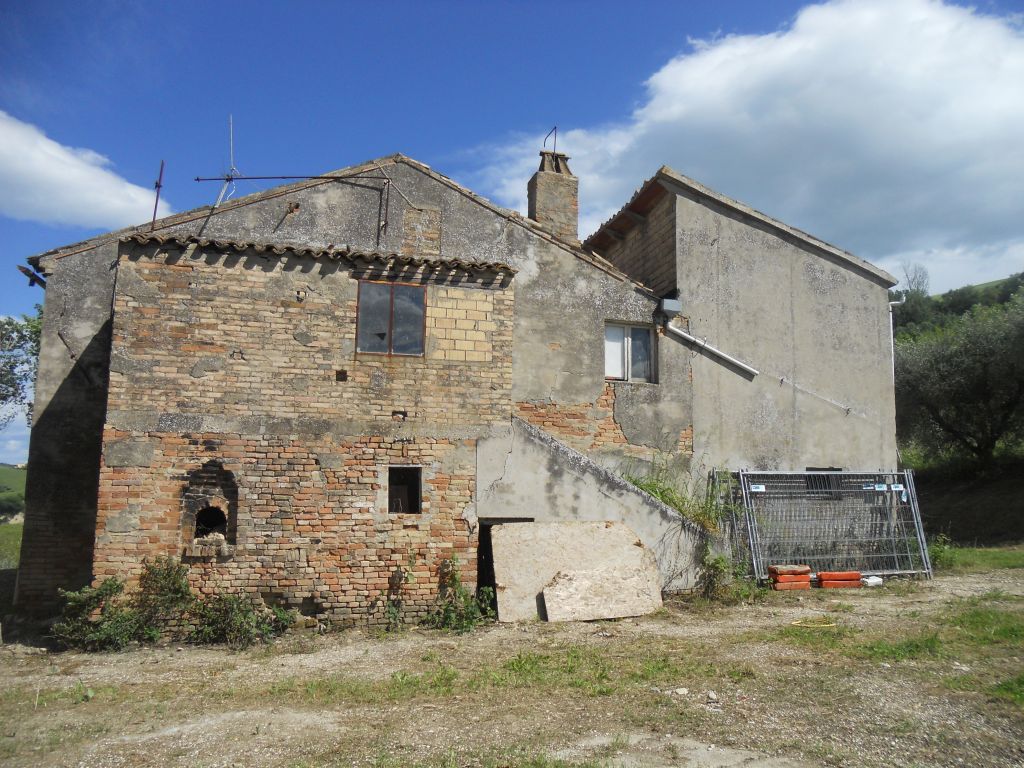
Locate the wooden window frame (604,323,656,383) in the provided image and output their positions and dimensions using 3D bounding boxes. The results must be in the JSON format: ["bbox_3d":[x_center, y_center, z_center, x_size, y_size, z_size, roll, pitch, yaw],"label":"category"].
[{"bbox_3d":[1.958,-0.506,13.320,0.968,0.953,0.100,3,-7,-16],"label":"wooden window frame"}]

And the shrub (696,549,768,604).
[{"bbox_3d":[3.007,2.663,10.991,0.850,0.660,0.620,3,-7,-16],"label":"shrub"}]

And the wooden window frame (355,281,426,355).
[{"bbox_3d":[-1.488,-0.795,9.916,0.844,0.912,0.080,3,-7,-16],"label":"wooden window frame"}]

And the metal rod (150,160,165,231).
[{"bbox_3d":[-5.009,-2.671,11.304,0.070,1.038,0.060,7,-8,-16],"label":"metal rod"}]

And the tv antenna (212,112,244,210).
[{"bbox_3d":[-4.059,-3.200,11.439,0.360,1.220,0.400,3,-7,-16],"label":"tv antenna"}]

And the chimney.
[{"bbox_3d":[0.700,-3.130,13.654,0.736,1.581,0.520,3,-7,-16],"label":"chimney"}]

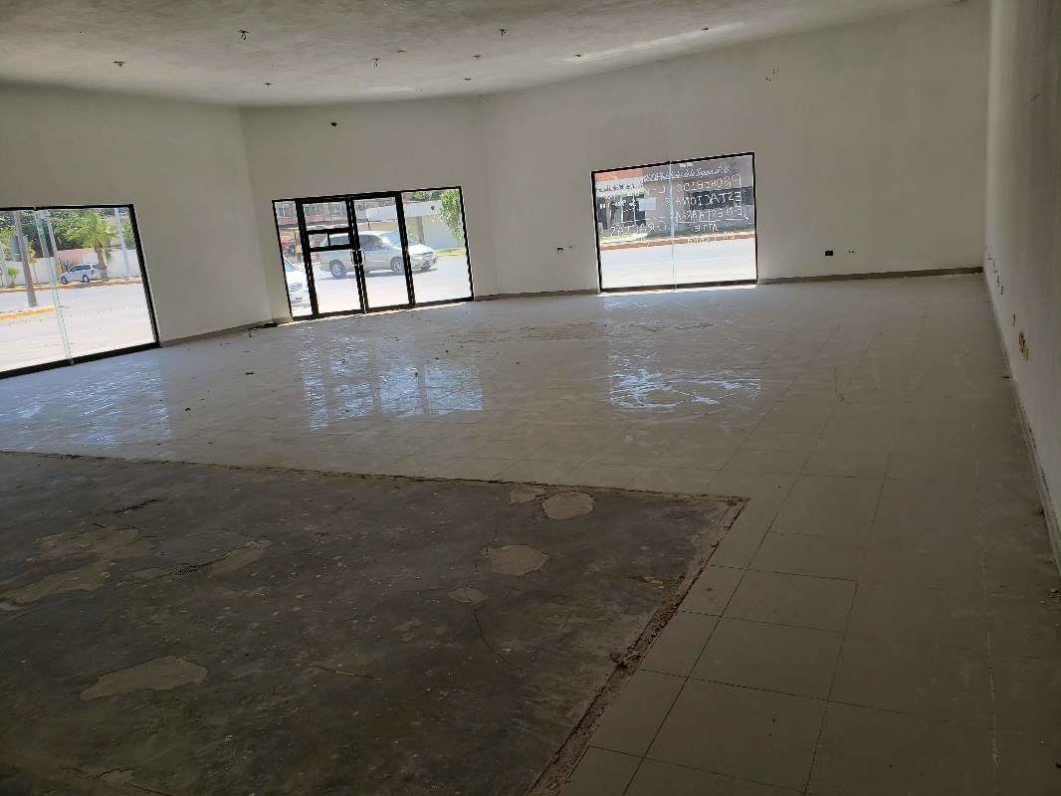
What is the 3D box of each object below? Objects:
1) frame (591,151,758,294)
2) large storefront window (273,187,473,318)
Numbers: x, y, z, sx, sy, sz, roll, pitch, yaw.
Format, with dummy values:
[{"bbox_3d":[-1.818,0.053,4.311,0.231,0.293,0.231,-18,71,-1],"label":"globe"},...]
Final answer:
[{"bbox_3d":[2.401,-2.884,13.452,2.757,2.092,0.100,0,13,27],"label":"frame"},{"bbox_3d":[-2.843,-2.709,14.882,3.426,2.164,0.100,-9,12,-15],"label":"large storefront window"}]

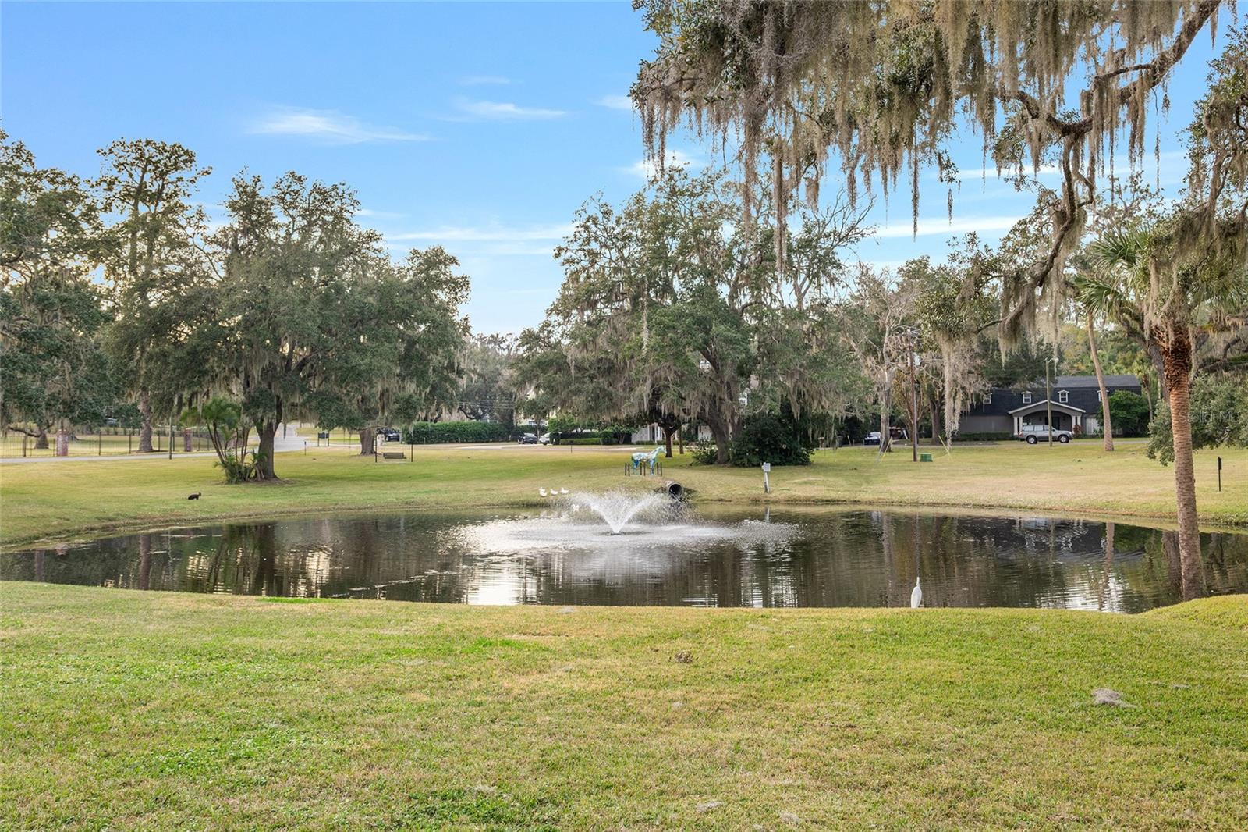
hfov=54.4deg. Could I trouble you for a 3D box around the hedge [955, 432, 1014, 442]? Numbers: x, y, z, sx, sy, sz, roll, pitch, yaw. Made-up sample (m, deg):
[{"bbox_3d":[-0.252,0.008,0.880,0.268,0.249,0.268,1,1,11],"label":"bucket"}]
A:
[{"bbox_3d":[35.989,2.061,121.000,5.900,0.920,1.100,-1,0,12],"label":"hedge"}]

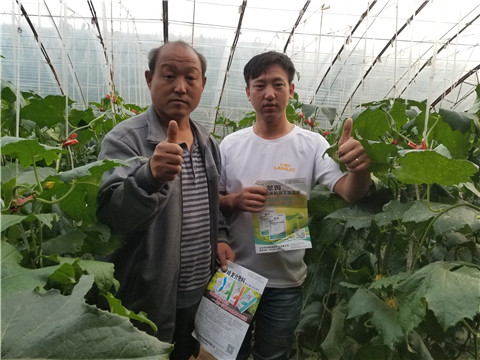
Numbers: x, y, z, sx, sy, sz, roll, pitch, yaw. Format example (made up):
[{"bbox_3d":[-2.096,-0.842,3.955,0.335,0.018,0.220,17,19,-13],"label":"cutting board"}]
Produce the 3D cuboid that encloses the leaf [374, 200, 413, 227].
[{"bbox_3d":[0.426,0.093,1.000,0.105,0.061,0.090,1,4,0],"label":"leaf"}]

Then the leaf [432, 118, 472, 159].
[{"bbox_3d":[0.590,-0.115,1.000,0.111,0.111,0.060,1,4,0],"label":"leaf"}]

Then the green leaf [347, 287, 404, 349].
[{"bbox_3d":[0.331,0.336,0.880,0.142,0.144,0.080,1,4,0],"label":"green leaf"}]

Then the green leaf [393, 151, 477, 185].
[{"bbox_3d":[0.486,-0.031,0.900,0.210,0.076,0.130,1,4,0],"label":"green leaf"}]

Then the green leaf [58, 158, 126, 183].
[{"bbox_3d":[-0.352,-0.023,0.860,0.172,0.051,0.100,1,4,0],"label":"green leaf"}]

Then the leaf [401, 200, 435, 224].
[{"bbox_3d":[0.485,0.088,0.980,0.098,0.056,0.090,1,4,0],"label":"leaf"}]

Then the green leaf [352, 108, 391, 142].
[{"bbox_3d":[0.397,-0.169,1.080,0.120,0.102,0.060,1,4,0],"label":"green leaf"}]

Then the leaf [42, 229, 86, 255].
[{"bbox_3d":[-0.463,0.162,0.950,0.116,0.062,0.080,1,4,0],"label":"leaf"}]

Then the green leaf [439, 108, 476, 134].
[{"bbox_3d":[0.585,-0.157,0.970,0.102,0.067,0.080,1,4,0],"label":"green leaf"}]

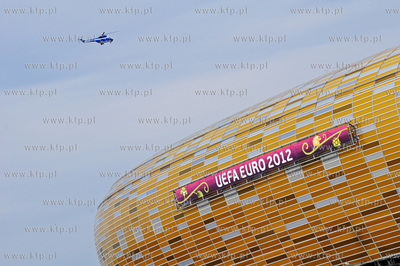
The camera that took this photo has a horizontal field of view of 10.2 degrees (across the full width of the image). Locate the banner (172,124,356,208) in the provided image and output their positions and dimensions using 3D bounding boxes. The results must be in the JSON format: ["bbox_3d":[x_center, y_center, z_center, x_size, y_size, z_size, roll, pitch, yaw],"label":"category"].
[{"bbox_3d":[11.050,6.670,432.240,45.500,3.300,2.200,-22,-10,40],"label":"banner"}]

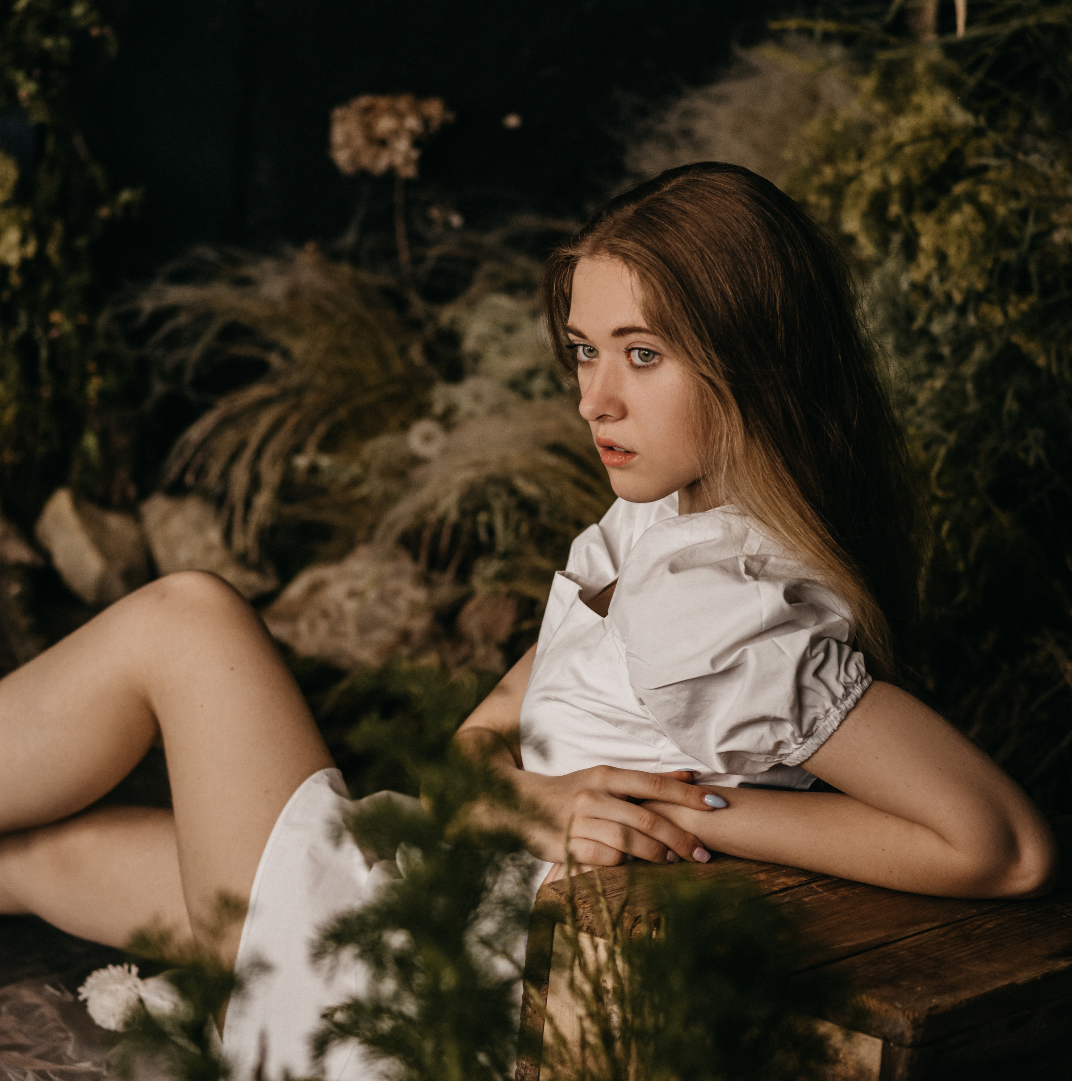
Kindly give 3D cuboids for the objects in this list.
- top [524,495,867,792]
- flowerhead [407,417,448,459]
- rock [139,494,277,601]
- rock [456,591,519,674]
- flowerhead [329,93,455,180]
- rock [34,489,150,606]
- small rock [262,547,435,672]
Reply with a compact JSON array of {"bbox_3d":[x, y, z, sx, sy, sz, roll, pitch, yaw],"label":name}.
[{"bbox_3d":[0.114,0.081,2.780,0.230,0.240,0.350,4,21,-23],"label":"top"},{"bbox_3d":[-0.123,-0.116,4.300,0.046,0.046,0.040,6,13,0],"label":"flowerhead"},{"bbox_3d":[-0.363,0.009,4.200,0.150,0.115,0.120,6,13,0],"label":"rock"},{"bbox_3d":[-0.052,0.098,4.100,0.070,0.085,0.070,6,13,0],"label":"rock"},{"bbox_3d":[-0.171,-0.479,4.500,0.145,0.100,0.135,6,13,0],"label":"flowerhead"},{"bbox_3d":[-0.491,0.008,4.200,0.125,0.120,0.110,6,13,0],"label":"rock"},{"bbox_3d":[-0.202,0.073,4.100,0.185,0.125,0.140,6,13,0],"label":"small rock"}]

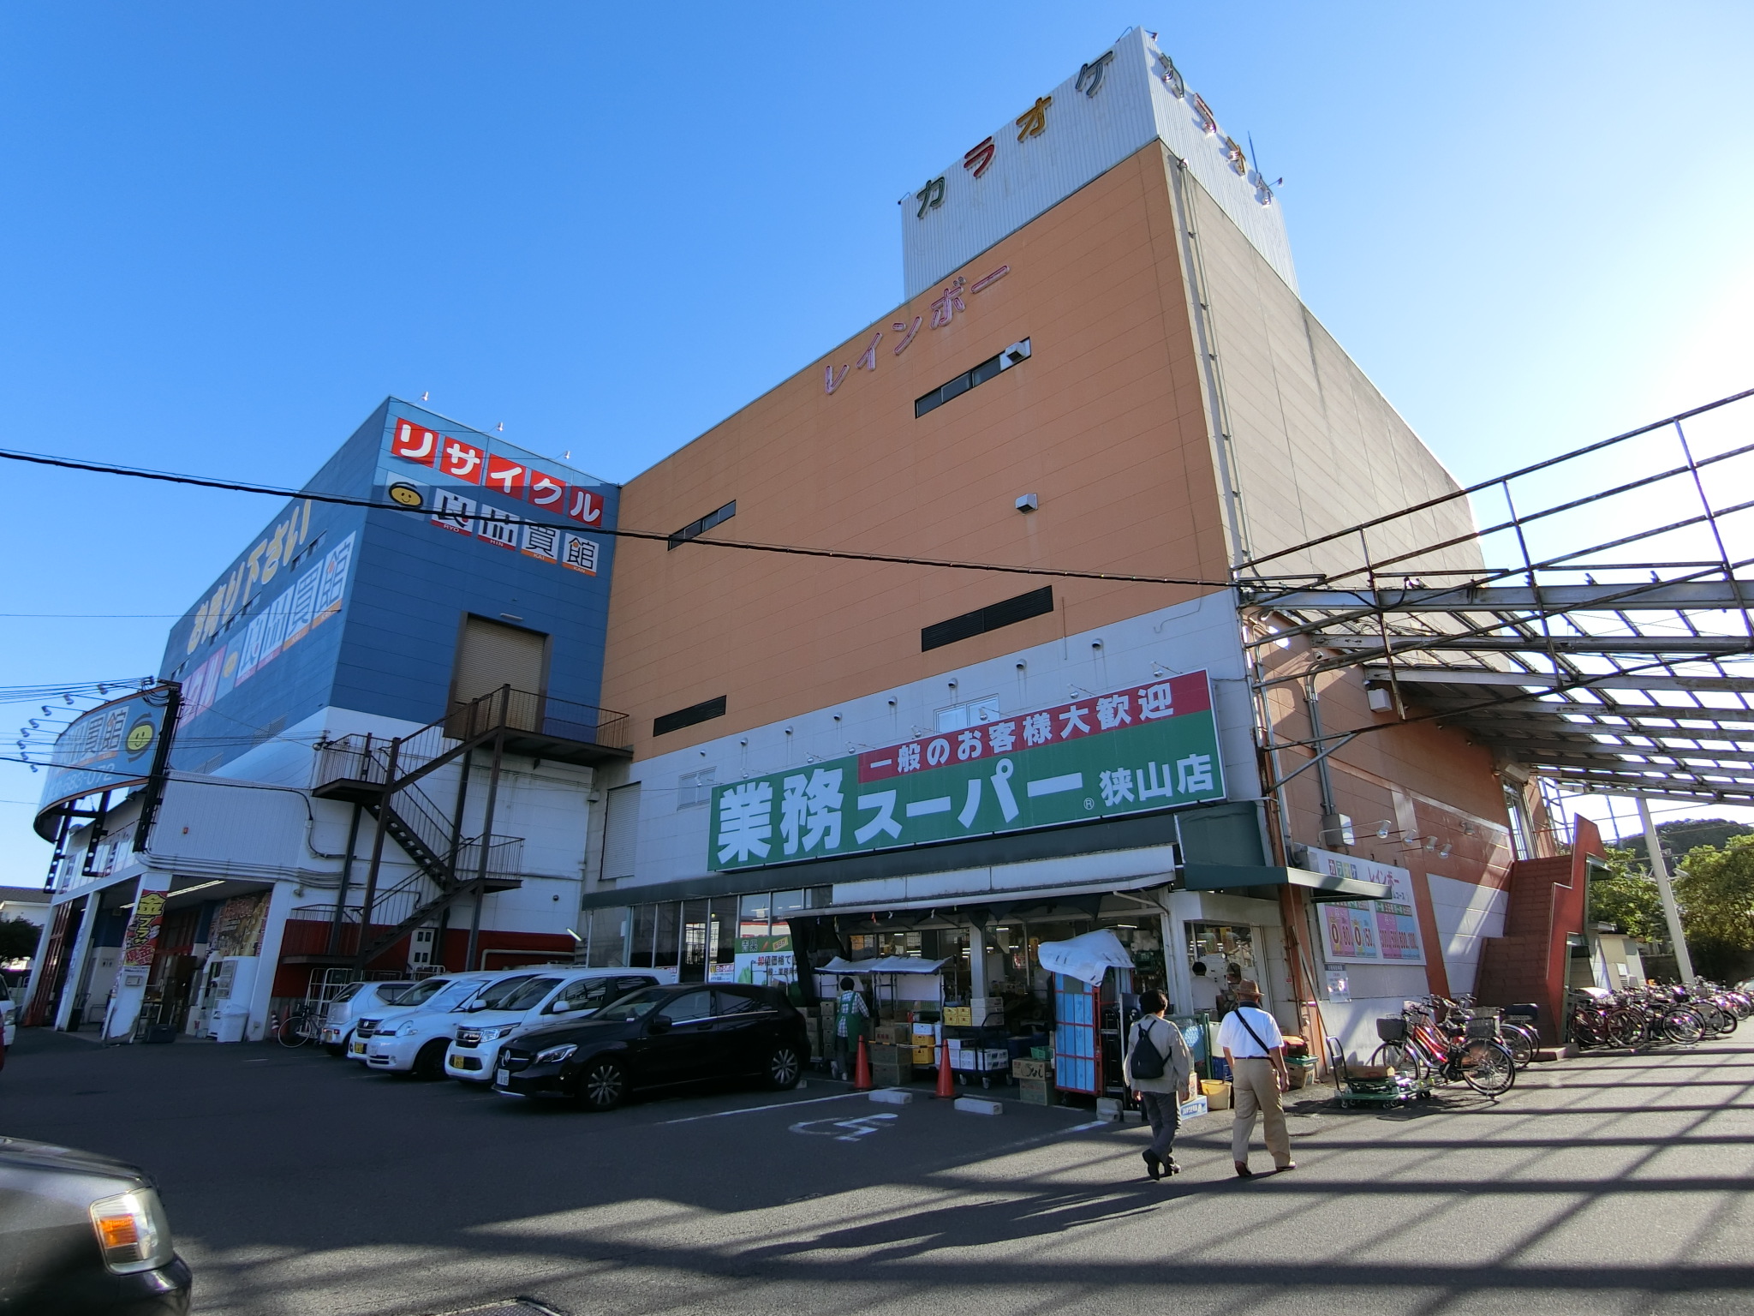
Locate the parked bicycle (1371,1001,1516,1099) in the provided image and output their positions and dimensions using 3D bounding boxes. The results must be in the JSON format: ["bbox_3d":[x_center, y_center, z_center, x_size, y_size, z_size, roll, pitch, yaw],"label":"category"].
[{"bbox_3d":[7.330,5.120,12.540,1.740,1.050,0.560,-14,-24,33],"label":"parked bicycle"}]

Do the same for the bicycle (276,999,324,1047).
[{"bbox_3d":[-13.000,8.545,22.500,1.700,1.000,0.520,10,-22,-26],"label":"bicycle"}]

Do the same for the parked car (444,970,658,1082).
[{"bbox_3d":[-4.656,5.587,14.626,1.520,1.660,3.420,-18,-26,40],"label":"parked car"}]

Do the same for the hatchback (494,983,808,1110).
[{"bbox_3d":[-2.959,5.354,13.404,4.300,1.440,1.790,15,-24,-41],"label":"hatchback"}]

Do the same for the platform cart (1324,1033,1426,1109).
[{"bbox_3d":[6.150,5.190,12.070,0.850,0.830,0.500,-8,-21,21],"label":"platform cart"}]

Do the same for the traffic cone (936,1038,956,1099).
[{"bbox_3d":[0.898,5.452,12.841,0.350,0.710,0.350,-1,-18,0],"label":"traffic cone"}]

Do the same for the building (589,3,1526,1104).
[{"bbox_3d":[6.005,0.822,31.624,20.909,20.909,22.634,-18,-24,41],"label":"building"}]

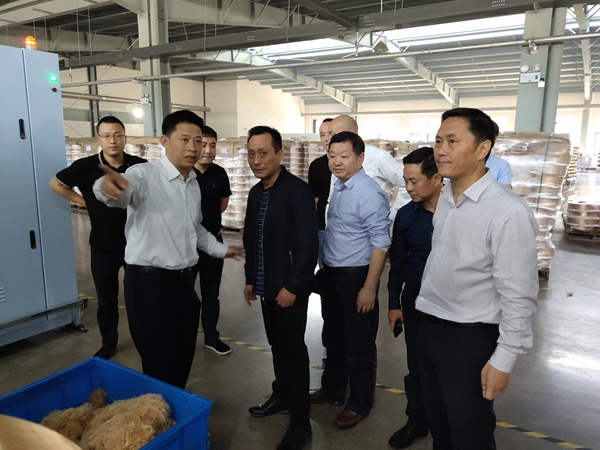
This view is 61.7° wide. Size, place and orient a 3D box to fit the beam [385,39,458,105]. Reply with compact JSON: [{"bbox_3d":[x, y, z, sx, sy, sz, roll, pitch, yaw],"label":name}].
[{"bbox_3d":[7.321,-8.590,28.816,0.270,0.750,13.100,6,5,31],"label":"beam"}]

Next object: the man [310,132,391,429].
[{"bbox_3d":[0.280,0.317,2.896,0.380,1.670,0.530,-7,12,-36],"label":"man"}]

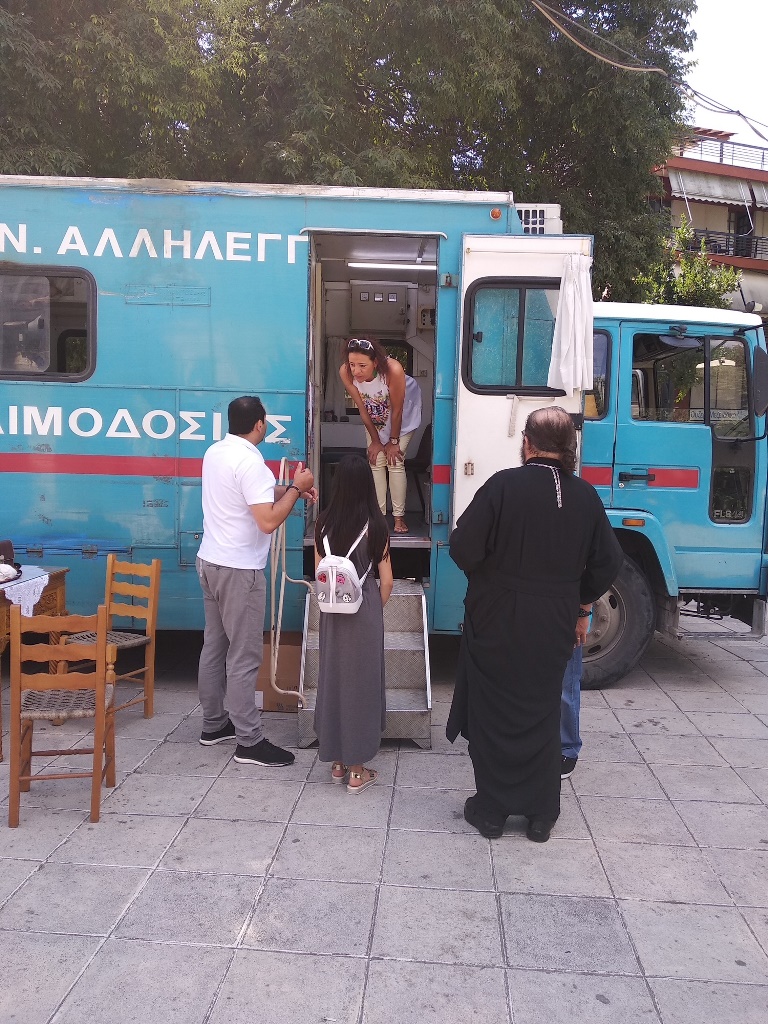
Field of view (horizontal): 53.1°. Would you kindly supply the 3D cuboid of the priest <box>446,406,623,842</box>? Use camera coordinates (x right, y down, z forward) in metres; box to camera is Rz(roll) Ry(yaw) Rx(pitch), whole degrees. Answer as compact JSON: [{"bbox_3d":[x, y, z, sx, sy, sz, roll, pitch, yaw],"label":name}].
[{"bbox_3d":[0.583,0.422,3.073,0.640,1.680,0.460,1,5,-2],"label":"priest"}]

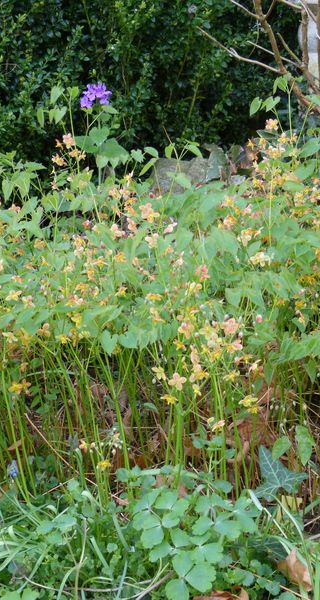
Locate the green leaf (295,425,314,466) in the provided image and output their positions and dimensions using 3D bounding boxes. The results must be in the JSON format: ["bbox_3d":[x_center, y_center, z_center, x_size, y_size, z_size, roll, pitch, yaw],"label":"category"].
[{"bbox_3d":[0.198,0.199,1.330,0.025,0.056,0.012,-5,18,8],"label":"green leaf"}]

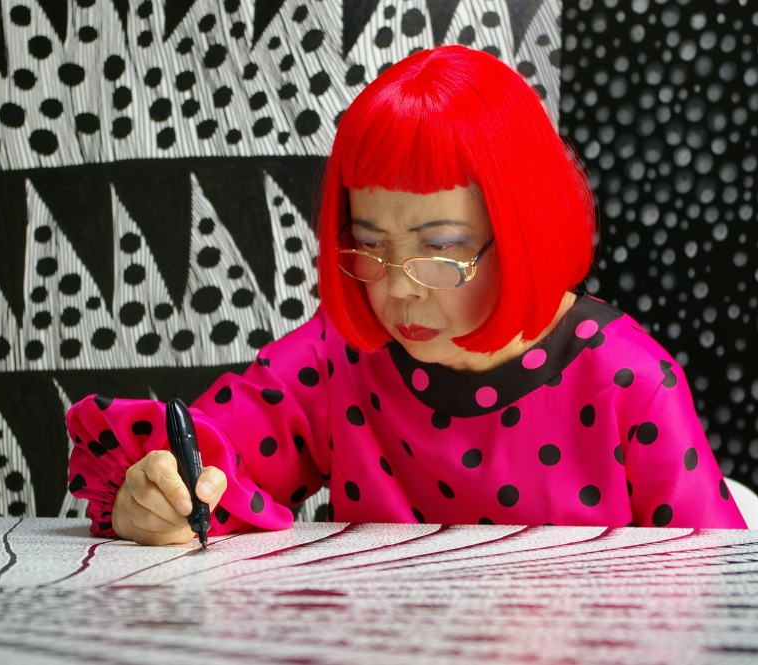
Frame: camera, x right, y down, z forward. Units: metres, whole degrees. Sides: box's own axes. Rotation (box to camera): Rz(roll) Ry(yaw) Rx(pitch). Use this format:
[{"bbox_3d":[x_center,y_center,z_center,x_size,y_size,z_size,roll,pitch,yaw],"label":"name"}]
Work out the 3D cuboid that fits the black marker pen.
[{"bbox_3d":[-0.144,0.108,1.740,0.018,0.132,0.018,-10,-31,0],"label":"black marker pen"}]

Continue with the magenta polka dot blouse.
[{"bbox_3d":[0.050,0.190,1.960,0.540,0.460,0.470,1,3,12],"label":"magenta polka dot blouse"}]

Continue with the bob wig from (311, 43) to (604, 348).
[{"bbox_3d":[0.070,-0.117,1.980,0.225,0.255,0.240,5,24,22],"label":"bob wig"}]

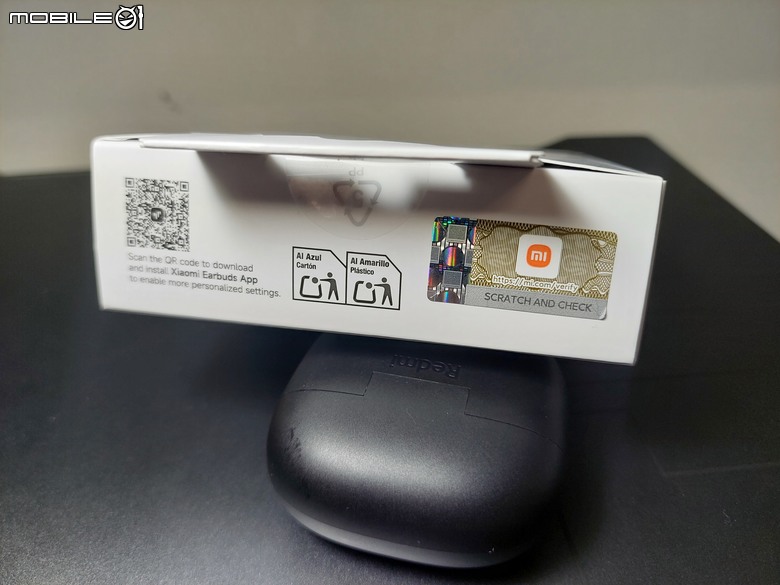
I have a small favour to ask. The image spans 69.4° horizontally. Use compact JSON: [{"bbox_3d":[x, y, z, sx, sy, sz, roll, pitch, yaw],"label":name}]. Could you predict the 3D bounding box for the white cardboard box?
[{"bbox_3d":[0.001,-0.018,0.147,0.099,0.033,0.098,5,12,7],"label":"white cardboard box"}]

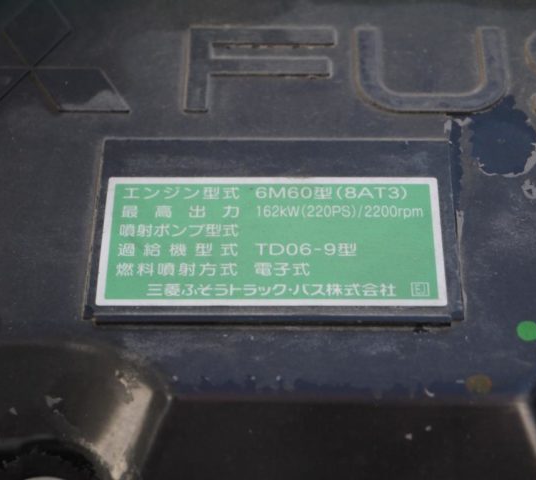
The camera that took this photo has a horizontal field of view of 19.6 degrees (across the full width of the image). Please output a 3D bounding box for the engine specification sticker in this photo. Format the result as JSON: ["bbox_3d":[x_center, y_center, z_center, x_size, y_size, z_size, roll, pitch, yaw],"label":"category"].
[{"bbox_3d":[0.002,0.000,0.526,0.115,0.002,0.055,0,51,1],"label":"engine specification sticker"}]

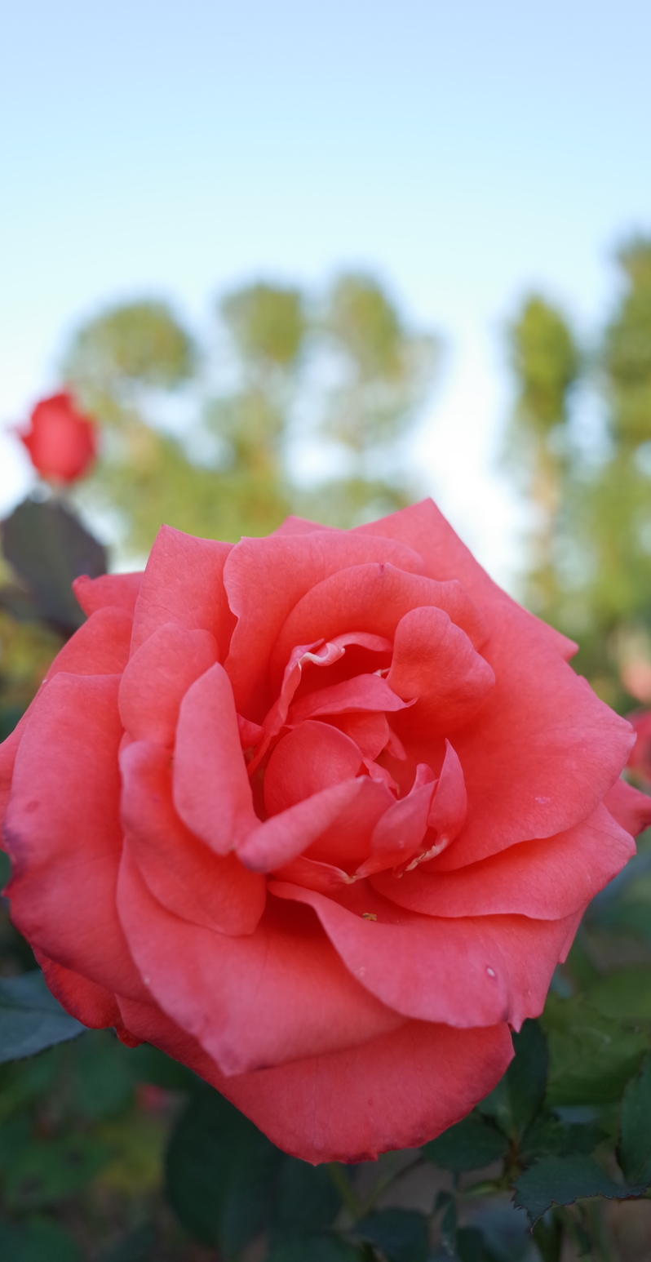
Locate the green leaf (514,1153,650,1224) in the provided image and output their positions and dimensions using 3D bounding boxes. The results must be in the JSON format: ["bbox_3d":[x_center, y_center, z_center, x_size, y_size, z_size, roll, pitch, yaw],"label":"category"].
[{"bbox_3d":[0.051,0.113,0.198,0.028,0.006,0.015,3,32,5],"label":"green leaf"}]

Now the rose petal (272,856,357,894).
[{"bbox_3d":[-0.002,0.040,0.163,0.016,0.009,0.010,0,0,0],"label":"rose petal"}]

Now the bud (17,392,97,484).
[{"bbox_3d":[-0.121,-0.087,0.440,0.034,0.042,0.034,0,0,0],"label":"bud"}]

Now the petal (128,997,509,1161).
[{"bbox_3d":[-0.002,0.082,0.180,0.069,0.031,0.018,0,-25,0],"label":"petal"}]

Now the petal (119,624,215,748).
[{"bbox_3d":[-0.026,0.009,0.164,0.019,0.023,0.014,0,0,-12],"label":"petal"}]

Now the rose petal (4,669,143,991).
[{"bbox_3d":[-0.040,0.034,0.162,0.028,0.054,0.022,0,0,9],"label":"rose petal"}]

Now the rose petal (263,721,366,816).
[{"bbox_3d":[-0.002,0.025,0.178,0.018,0.018,0.012,0,-10,-10],"label":"rose petal"}]

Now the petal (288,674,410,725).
[{"bbox_3d":[0.004,0.011,0.165,0.021,0.006,0.011,0,45,0],"label":"petal"}]

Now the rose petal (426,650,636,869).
[{"bbox_3d":[0.035,0.022,0.168,0.037,0.038,0.022,0,0,20],"label":"rose petal"}]

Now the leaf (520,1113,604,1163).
[{"bbox_3d":[0.059,0.127,0.245,0.020,0.012,0.015,0,-25,0],"label":"leaf"}]

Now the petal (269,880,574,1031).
[{"bbox_3d":[0.017,0.057,0.172,0.050,0.026,0.018,0,-35,-5],"label":"petal"}]

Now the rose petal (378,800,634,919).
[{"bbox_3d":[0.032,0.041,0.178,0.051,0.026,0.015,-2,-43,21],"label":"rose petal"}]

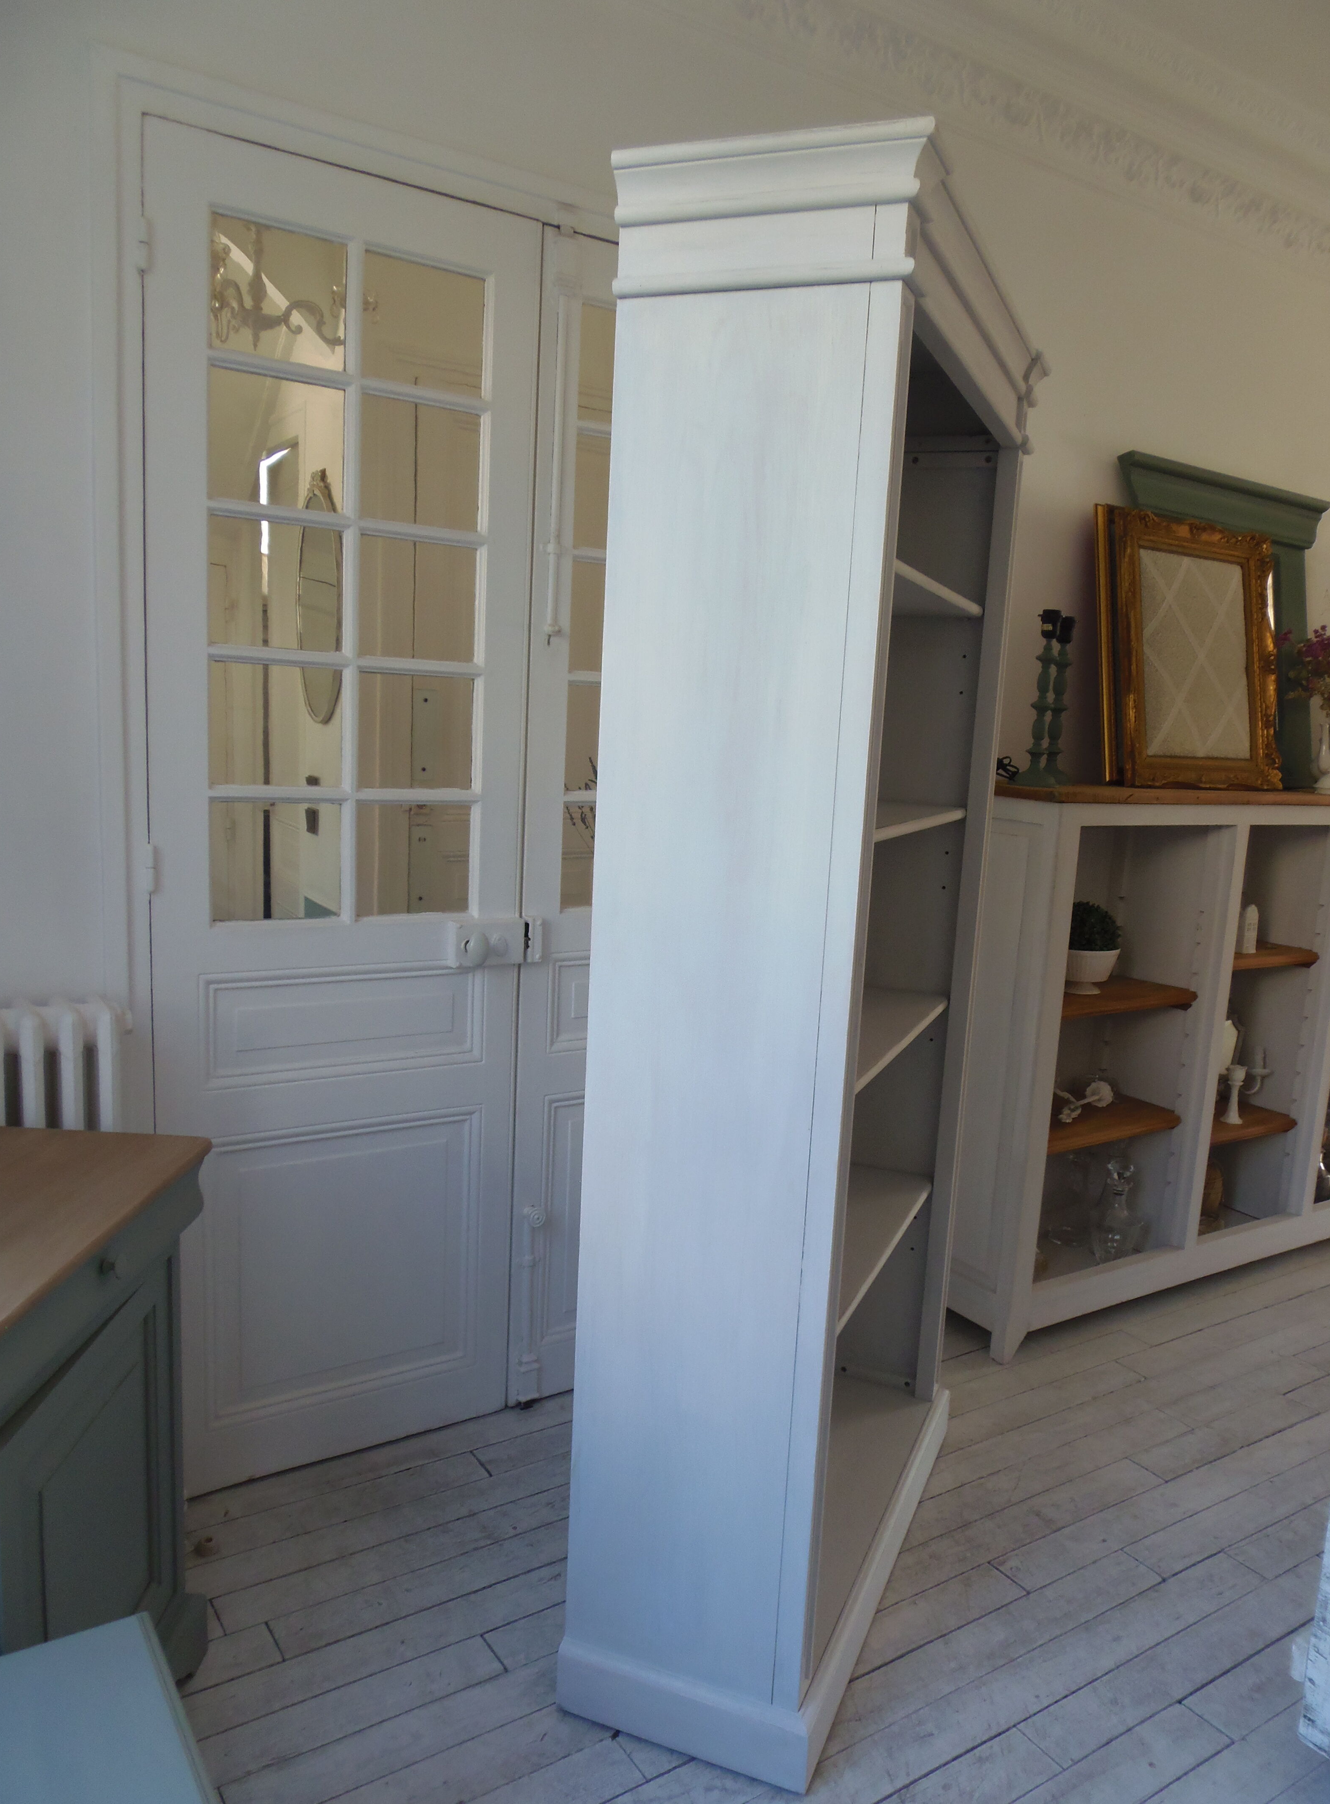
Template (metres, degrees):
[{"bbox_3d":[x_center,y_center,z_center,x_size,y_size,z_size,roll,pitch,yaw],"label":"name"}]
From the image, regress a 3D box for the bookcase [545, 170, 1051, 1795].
[{"bbox_3d":[0.271,0.104,2.093,0.402,2.154,1.031,6,9,23],"label":"bookcase"}]

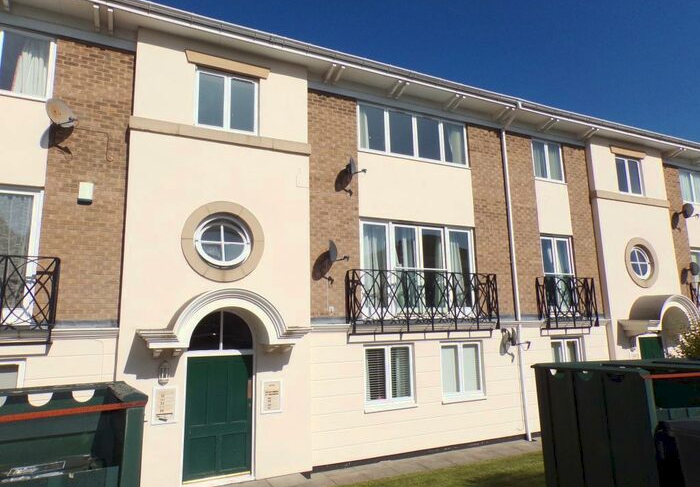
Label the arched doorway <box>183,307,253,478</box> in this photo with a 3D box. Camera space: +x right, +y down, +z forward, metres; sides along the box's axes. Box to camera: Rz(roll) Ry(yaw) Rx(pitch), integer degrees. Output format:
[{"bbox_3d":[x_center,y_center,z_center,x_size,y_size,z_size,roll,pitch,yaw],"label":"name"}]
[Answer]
[{"bbox_3d":[-2.150,2.471,8.070,1.172,2.720,0.173,4,-11,-26],"label":"arched doorway"}]

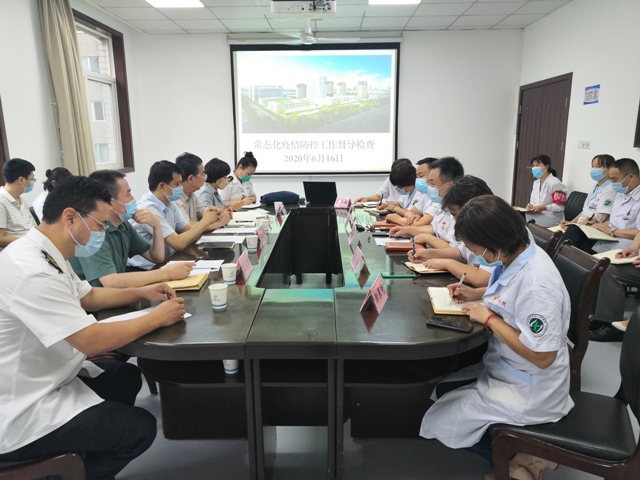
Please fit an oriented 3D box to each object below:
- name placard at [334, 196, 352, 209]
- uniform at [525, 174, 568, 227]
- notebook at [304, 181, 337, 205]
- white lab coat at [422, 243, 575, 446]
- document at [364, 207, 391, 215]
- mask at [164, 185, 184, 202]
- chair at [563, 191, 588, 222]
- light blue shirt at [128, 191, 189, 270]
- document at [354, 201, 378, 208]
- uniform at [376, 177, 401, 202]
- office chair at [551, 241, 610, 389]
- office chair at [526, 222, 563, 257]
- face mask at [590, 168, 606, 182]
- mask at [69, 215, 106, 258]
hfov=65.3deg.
[{"bbox_3d":[0.222,-0.351,4.765,0.180,0.095,0.085,7,14,30],"label":"name placard"},{"bbox_3d":[2.178,-0.351,4.800,0.390,0.560,0.410,-6,13,-23],"label":"uniform"},{"bbox_3d":[0.031,-0.475,5.043,0.325,0.225,0.260,3,13,16],"label":"notebook"},{"bbox_3d":[0.633,0.344,1.782,0.510,0.690,0.430,3,12,16],"label":"white lab coat"},{"bbox_3d":[0.514,-0.266,4.539,0.210,0.020,0.270,-5,13,-20],"label":"document"},{"bbox_3d":[-0.869,-0.279,2.980,0.110,0.105,0.135,13,13,7],"label":"mask"},{"bbox_3d":[2.194,0.018,4.658,0.580,0.890,0.500,-4,13,-14],"label":"chair"},{"bbox_3d":[-1.049,-0.011,3.286,0.390,0.570,0.480,3,13,16],"label":"light blue shirt"},{"bbox_3d":[0.466,-0.337,4.848,0.200,0.020,0.260,8,15,37],"label":"document"},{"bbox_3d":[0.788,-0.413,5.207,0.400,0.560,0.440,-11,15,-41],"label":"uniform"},{"bbox_3d":[0.915,0.491,2.275,0.570,0.930,0.450,0,12,4],"label":"office chair"},{"bbox_3d":[0.993,0.378,2.901,0.560,0.950,0.450,-1,12,-1],"label":"office chair"},{"bbox_3d":[2.260,-0.522,4.050,0.080,0.110,0.135,-5,13,-20],"label":"face mask"},{"bbox_3d":[-0.758,-0.002,1.620,0.110,0.115,0.135,25,2,-21],"label":"mask"}]

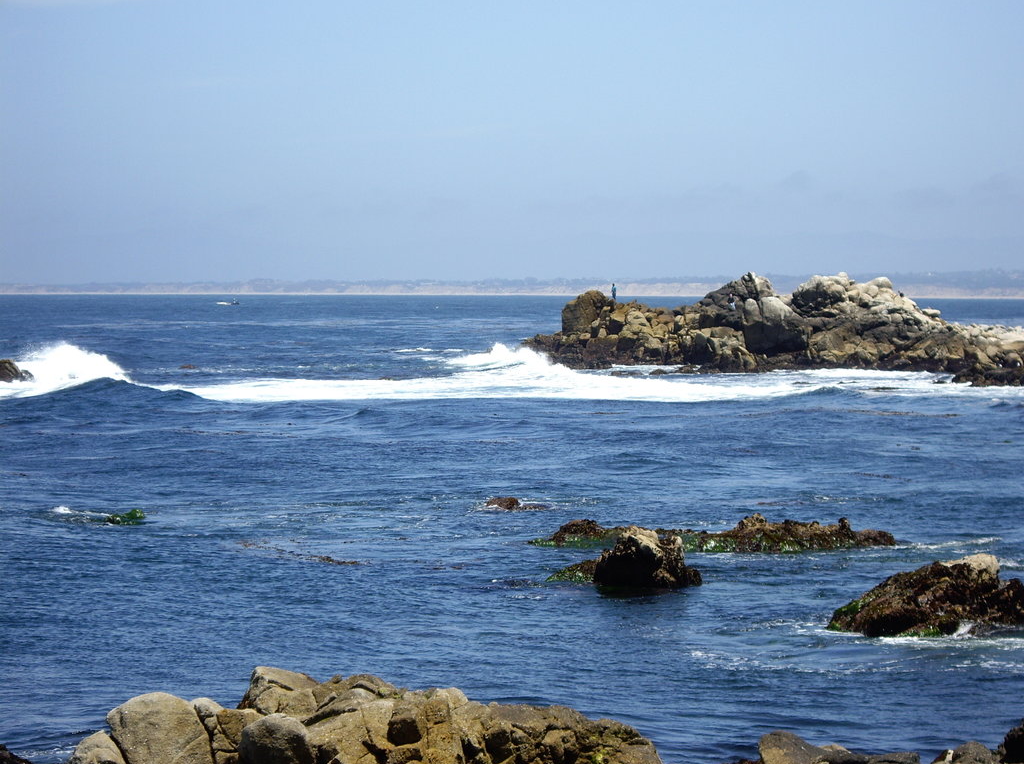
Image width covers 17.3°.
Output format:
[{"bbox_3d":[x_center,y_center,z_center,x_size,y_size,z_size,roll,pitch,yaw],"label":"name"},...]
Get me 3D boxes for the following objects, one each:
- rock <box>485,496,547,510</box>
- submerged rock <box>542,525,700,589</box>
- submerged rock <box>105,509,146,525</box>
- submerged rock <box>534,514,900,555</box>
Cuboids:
[{"bbox_3d":[0.158,4.272,118.535,2.250,0.450,1.100,0,2,0],"label":"rock"},{"bbox_3d":[2.958,4.568,88.667,4.102,1.500,2.600,0,2,0],"label":"submerged rock"},{"bbox_3d":[-12.719,4.425,110.977,1.382,0.500,0.900,0,2,0],"label":"submerged rock"},{"bbox_3d":[6.025,4.482,100.331,10.711,1.050,3.600,0,2,0],"label":"submerged rock"}]

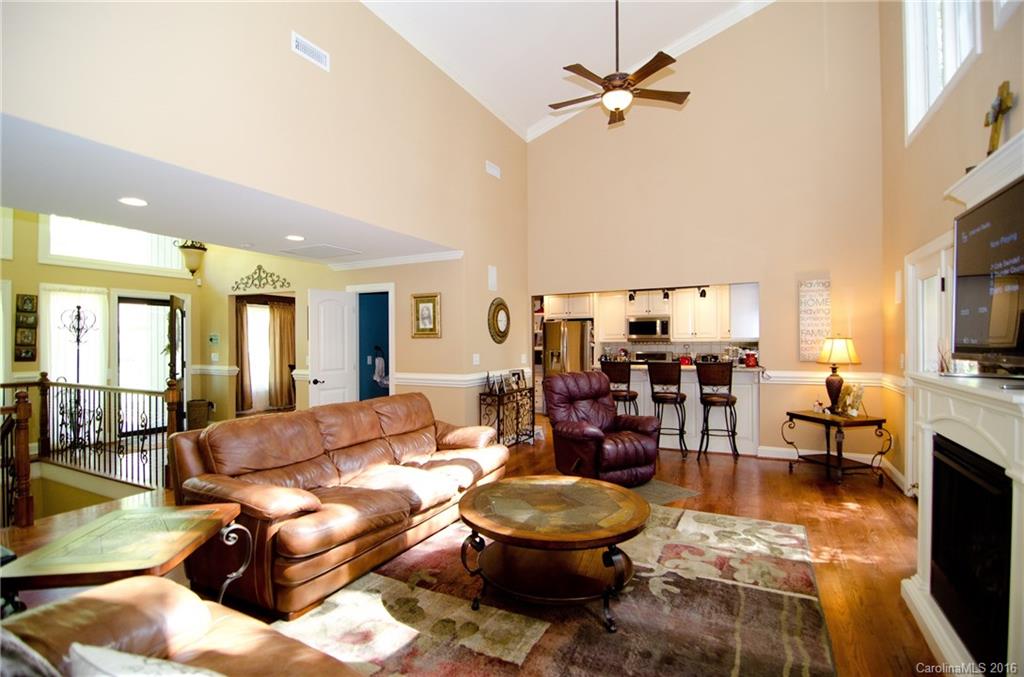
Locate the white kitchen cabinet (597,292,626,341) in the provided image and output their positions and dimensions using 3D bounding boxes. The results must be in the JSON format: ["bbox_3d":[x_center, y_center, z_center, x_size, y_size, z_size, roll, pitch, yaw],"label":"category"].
[{"bbox_3d":[2.007,-0.450,8.768,0.510,0.970,0.340,0,0,28],"label":"white kitchen cabinet"}]

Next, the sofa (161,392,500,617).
[{"bbox_3d":[-0.998,0.949,3.336,1.040,0.920,2.290,0,-1,28],"label":"sofa"}]

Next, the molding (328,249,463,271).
[{"bbox_3d":[-1.562,-0.970,5.790,2.210,0.100,0.100,0,-1,28],"label":"molding"}]

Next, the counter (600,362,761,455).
[{"bbox_3d":[2.181,0.902,6.098,1.999,1.070,0.680,0,-1,25],"label":"counter"}]

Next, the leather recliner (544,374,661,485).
[{"bbox_3d":[0.906,0.896,4.620,0.860,1.050,0.900,0,0,-25],"label":"leather recliner"}]

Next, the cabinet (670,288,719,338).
[{"bbox_3d":[3.286,-0.457,8.075,0.775,0.980,0.340,0,0,28],"label":"cabinet"}]

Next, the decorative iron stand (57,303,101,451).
[{"bbox_3d":[-5.600,0.506,5.870,0.480,1.880,0.500,0,0,28],"label":"decorative iron stand"}]

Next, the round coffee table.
[{"bbox_3d":[0.234,1.164,2.565,1.050,0.480,1.050,0,-1,0],"label":"round coffee table"}]

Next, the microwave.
[{"bbox_3d":[2.558,-0.171,8.359,0.760,0.425,0.400,0,-1,28],"label":"microwave"}]

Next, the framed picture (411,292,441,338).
[{"bbox_3d":[-1.081,-0.278,5.573,0.460,0.555,0.040,0,-1,28],"label":"framed picture"}]

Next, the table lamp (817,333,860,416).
[{"bbox_3d":[3.514,0.389,4.900,0.400,0.840,0.400,0,-1,28],"label":"table lamp"}]

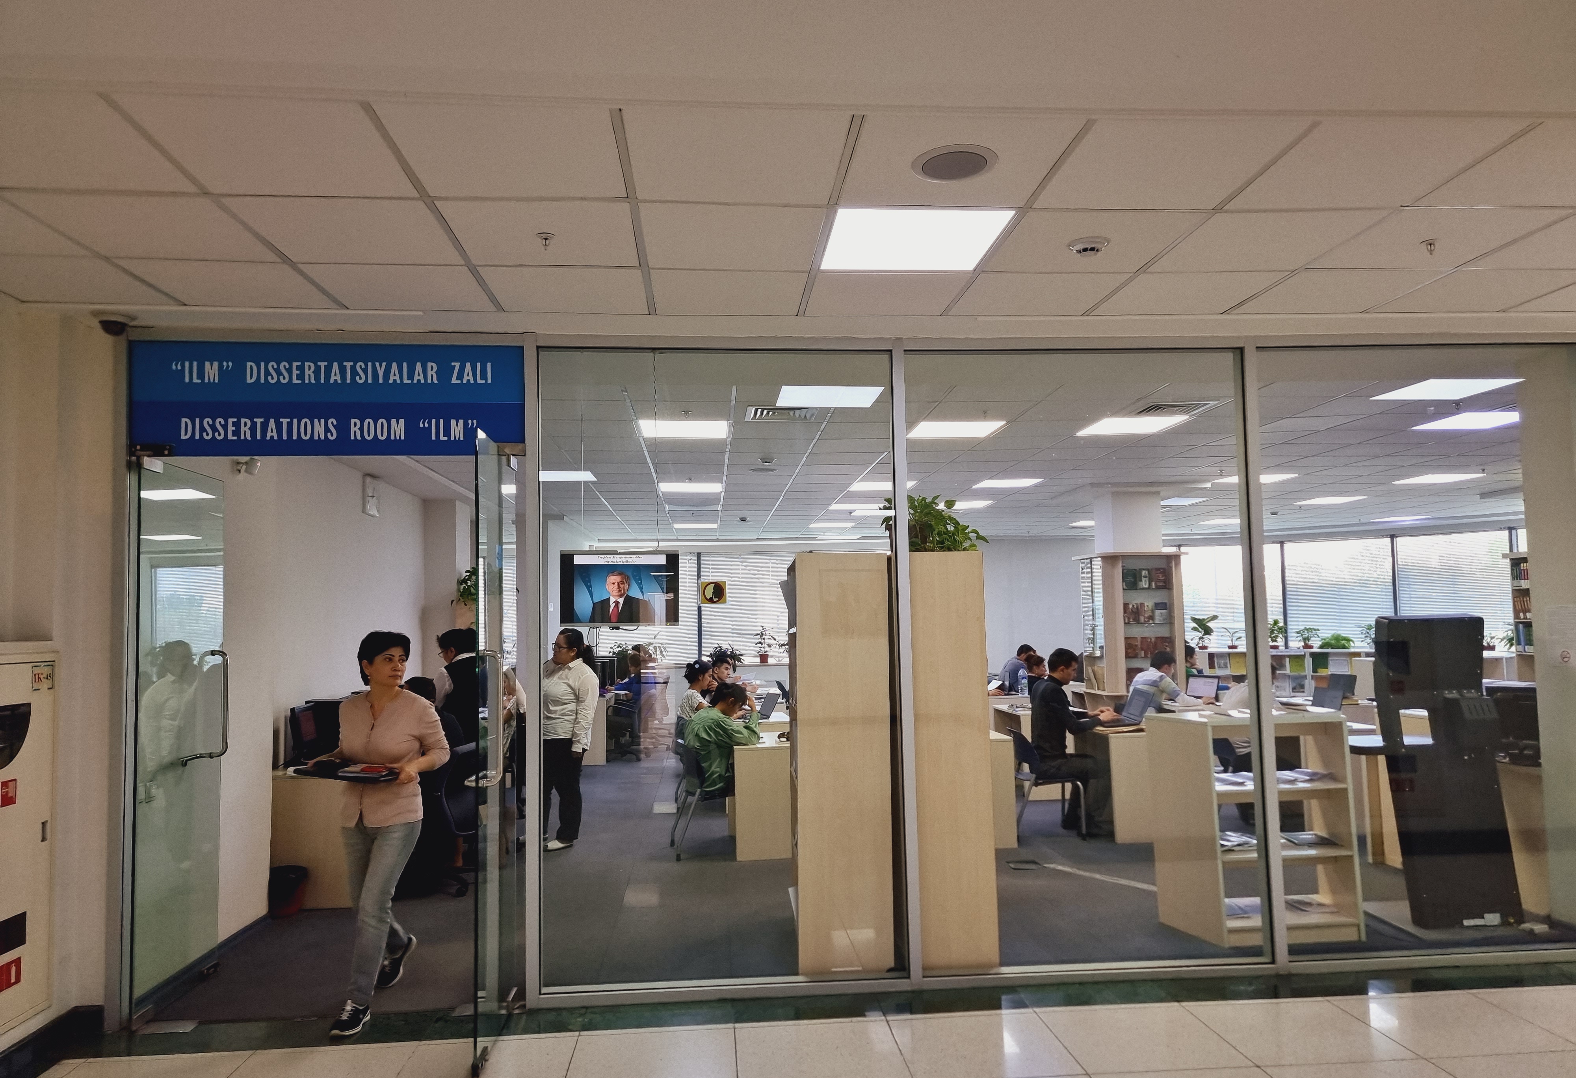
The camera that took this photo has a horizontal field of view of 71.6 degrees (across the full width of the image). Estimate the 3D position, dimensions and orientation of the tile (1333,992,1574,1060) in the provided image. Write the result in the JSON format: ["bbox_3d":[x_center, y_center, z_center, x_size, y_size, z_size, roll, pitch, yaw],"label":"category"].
[{"bbox_3d":[2.509,1.850,4.163,0.595,0.015,0.600,-1,-4,-5],"label":"tile"}]

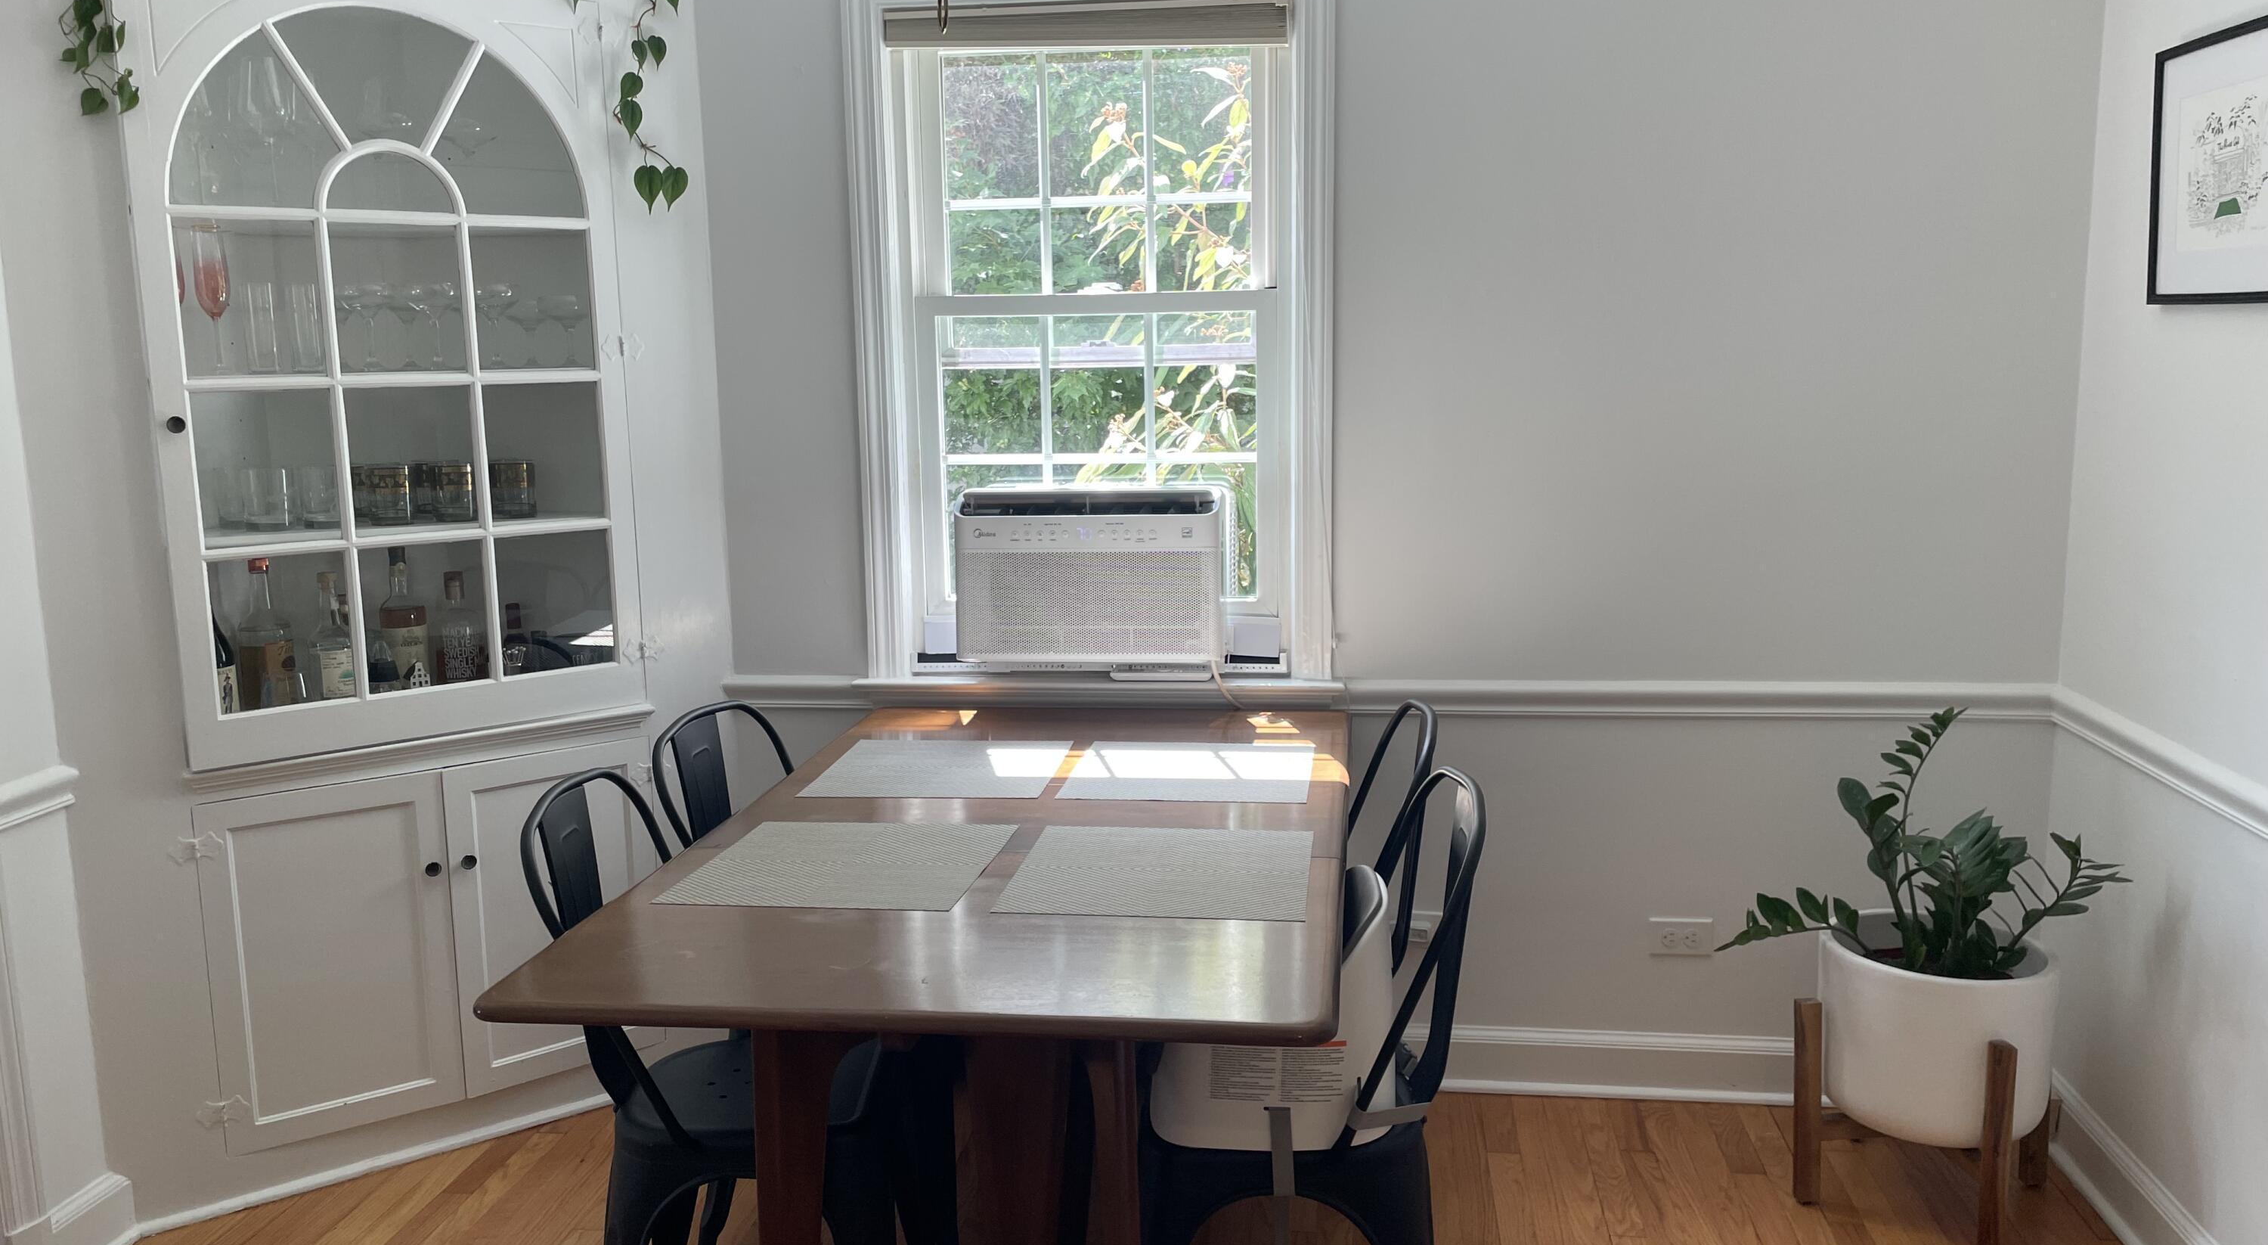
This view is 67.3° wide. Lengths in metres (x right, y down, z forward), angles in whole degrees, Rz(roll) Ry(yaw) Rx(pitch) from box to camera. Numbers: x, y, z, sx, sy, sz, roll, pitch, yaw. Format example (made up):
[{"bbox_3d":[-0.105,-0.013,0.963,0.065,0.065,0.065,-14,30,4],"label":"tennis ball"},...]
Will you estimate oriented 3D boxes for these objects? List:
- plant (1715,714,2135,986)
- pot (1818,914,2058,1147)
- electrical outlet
[{"bbox_3d":[1.238,0.351,2.692,0.600,0.450,0.430,0,9,8],"label":"plant"},{"bbox_3d":[1.285,0.656,2.751,0.344,0.288,0.344,0,9,8],"label":"pot"},{"bbox_3d":[1.001,0.575,3.115,0.115,0.071,0.008,0,9,8],"label":"electrical outlet"}]

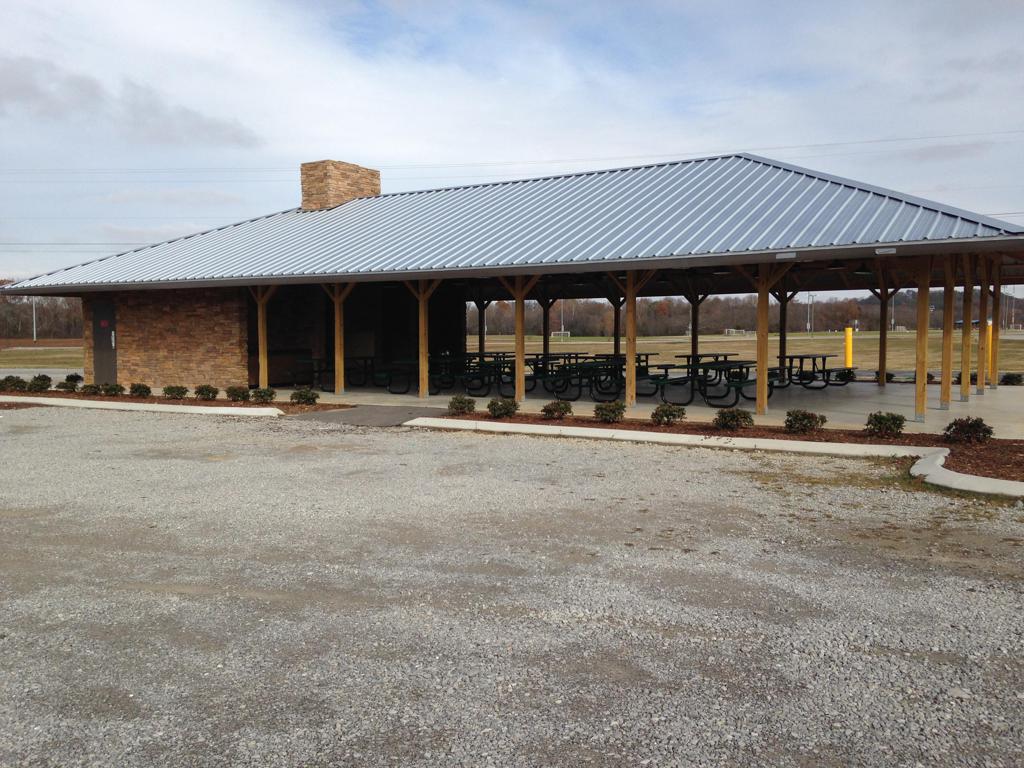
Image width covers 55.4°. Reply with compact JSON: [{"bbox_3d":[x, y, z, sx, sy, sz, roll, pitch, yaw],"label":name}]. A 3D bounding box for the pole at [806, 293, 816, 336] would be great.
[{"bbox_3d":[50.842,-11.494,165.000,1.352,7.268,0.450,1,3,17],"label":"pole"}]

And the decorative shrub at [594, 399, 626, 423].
[{"bbox_3d":[1.565,0.446,15.529,0.491,0.328,0.470,0,3,0],"label":"decorative shrub"}]

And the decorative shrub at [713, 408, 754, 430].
[{"bbox_3d":[3.278,0.527,14.427,0.582,0.308,0.558,2,4,33],"label":"decorative shrub"}]

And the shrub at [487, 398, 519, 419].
[{"bbox_3d":[-0.147,0.410,16.635,0.524,0.335,0.502,0,3,0],"label":"shrub"}]

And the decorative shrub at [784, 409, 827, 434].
[{"bbox_3d":[4.172,0.535,13.849,0.585,0.332,0.561,2,4,33],"label":"decorative shrub"}]

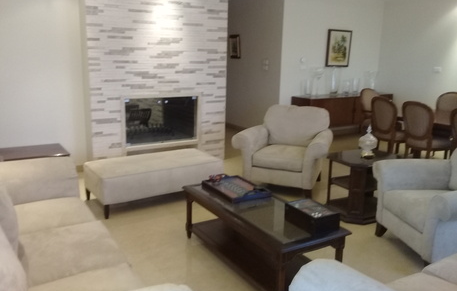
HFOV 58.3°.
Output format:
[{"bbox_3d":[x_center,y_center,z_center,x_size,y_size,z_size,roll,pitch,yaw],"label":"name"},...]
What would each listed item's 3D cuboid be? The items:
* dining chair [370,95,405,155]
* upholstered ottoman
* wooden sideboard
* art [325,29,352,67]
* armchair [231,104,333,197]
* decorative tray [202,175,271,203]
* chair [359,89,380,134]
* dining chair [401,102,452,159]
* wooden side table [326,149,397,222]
[{"bbox_3d":[2.383,-0.196,5.964,0.577,0.998,0.491,-6,15,-31],"label":"dining chair"},{"bbox_3d":[-0.795,0.373,4.464,1.373,0.406,0.679,-7,15,-33],"label":"upholstered ottoman"},{"bbox_3d":[2.405,-0.640,8.482,2.410,0.764,0.468,-6,15,-31],"label":"wooden sideboard"},{"bbox_3d":[2.261,-1.964,8.329,0.663,0.719,0.031,-6,15,-31],"label":"art"},{"bbox_3d":[0.690,0.016,4.956,1.100,0.952,0.905,6,13,19],"label":"armchair"},{"bbox_3d":[0.062,0.360,3.421,0.379,0.044,0.499,-6,15,-31],"label":"decorative tray"},{"bbox_3d":[2.693,-0.486,7.288,0.491,0.998,0.577,-6,15,-31],"label":"chair"},{"bbox_3d":[2.653,-0.095,5.538,0.577,0.998,0.491,-6,15,-31],"label":"dining chair"},{"bbox_3d":[1.352,0.404,4.164,0.796,0.569,0.577,-6,15,-31],"label":"wooden side table"}]

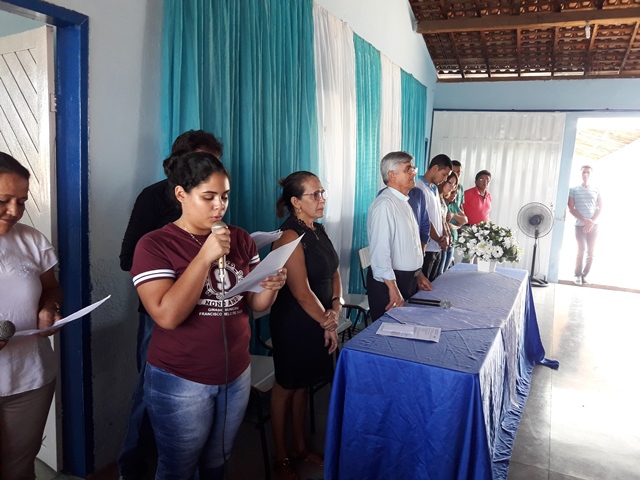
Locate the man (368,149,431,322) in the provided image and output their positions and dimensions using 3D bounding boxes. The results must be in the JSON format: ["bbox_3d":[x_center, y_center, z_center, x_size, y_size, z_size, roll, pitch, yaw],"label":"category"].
[{"bbox_3d":[0.491,0.267,3.291,0.400,1.625,0.550,7,8,27],"label":"man"}]

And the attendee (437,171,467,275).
[{"bbox_3d":[1.169,0.130,4.900,0.330,1.548,0.460,8,9,33],"label":"attendee"}]

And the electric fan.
[{"bbox_3d":[3.189,0.056,7.609,0.490,1.199,0.420,8,9,34],"label":"electric fan"}]

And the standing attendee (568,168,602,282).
[{"bbox_3d":[3.927,-0.212,7.711,0.520,1.779,0.320,6,8,24],"label":"standing attendee"}]

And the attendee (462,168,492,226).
[{"bbox_3d":[1.860,-0.041,6.333,0.500,1.586,0.320,1,8,-14],"label":"attendee"}]

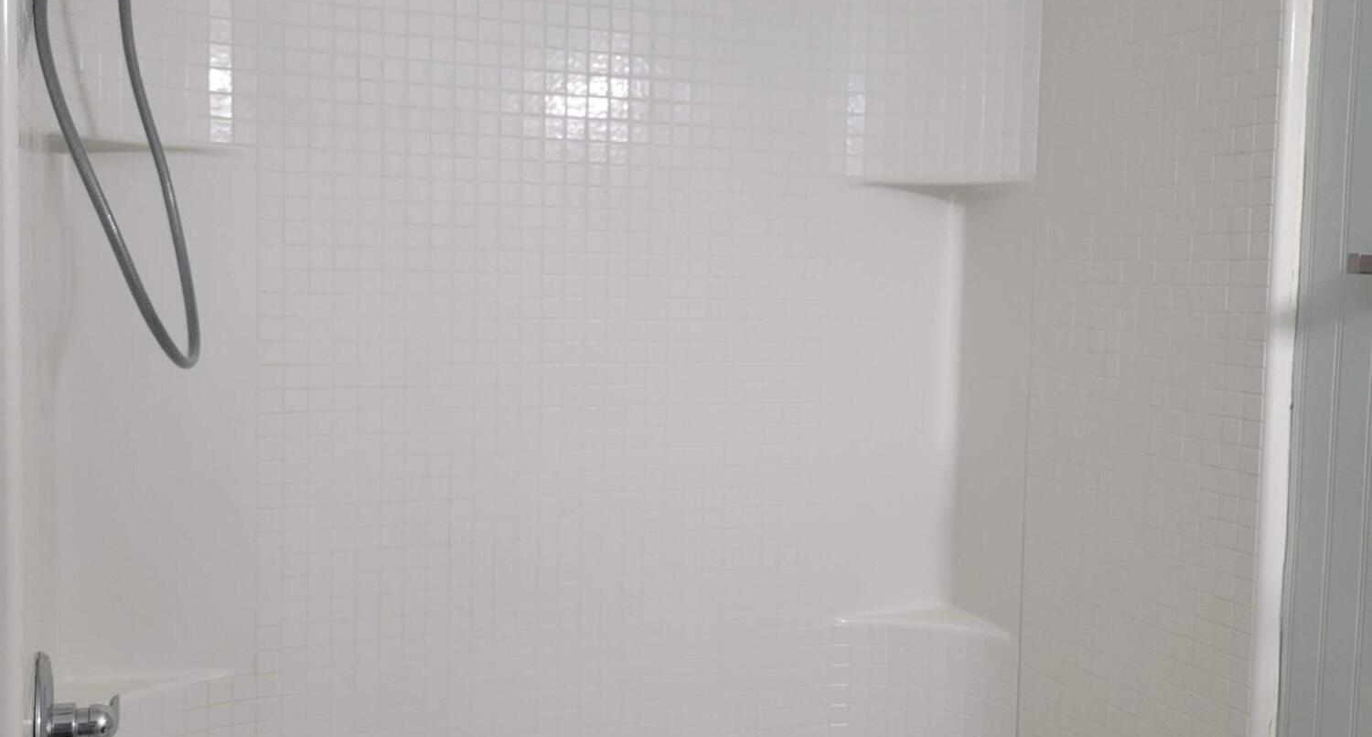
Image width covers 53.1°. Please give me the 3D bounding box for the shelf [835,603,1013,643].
[{"bbox_3d":[0.398,0.443,2.307,0.237,0.024,0.228,-1,4,-23],"label":"shelf"}]

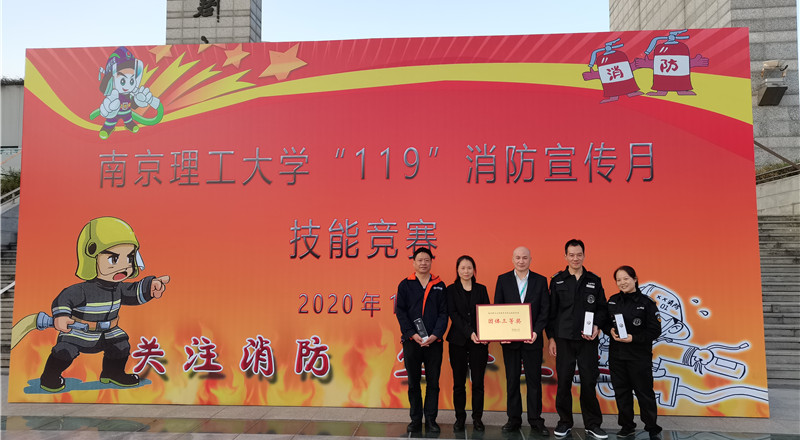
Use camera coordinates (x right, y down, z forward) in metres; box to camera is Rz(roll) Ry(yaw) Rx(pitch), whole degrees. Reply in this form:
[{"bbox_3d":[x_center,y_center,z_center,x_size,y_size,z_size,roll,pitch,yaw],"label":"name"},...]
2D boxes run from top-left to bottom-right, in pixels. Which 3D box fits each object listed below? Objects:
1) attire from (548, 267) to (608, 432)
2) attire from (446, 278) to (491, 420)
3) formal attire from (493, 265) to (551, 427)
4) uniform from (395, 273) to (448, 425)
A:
[{"bbox_3d":[1.637,1.177,5.537,0.551,1.493,0.370,-1,-4,14],"label":"attire"},{"bbox_3d":[0.656,1.251,5.750,0.427,1.328,0.350,0,-4,4],"label":"attire"},{"bbox_3d":[1.152,1.206,5.668,0.535,1.472,0.370,-1,-4,10],"label":"formal attire"},{"bbox_3d":[0.205,1.208,5.720,0.501,1.411,0.350,0,-4,2],"label":"uniform"}]

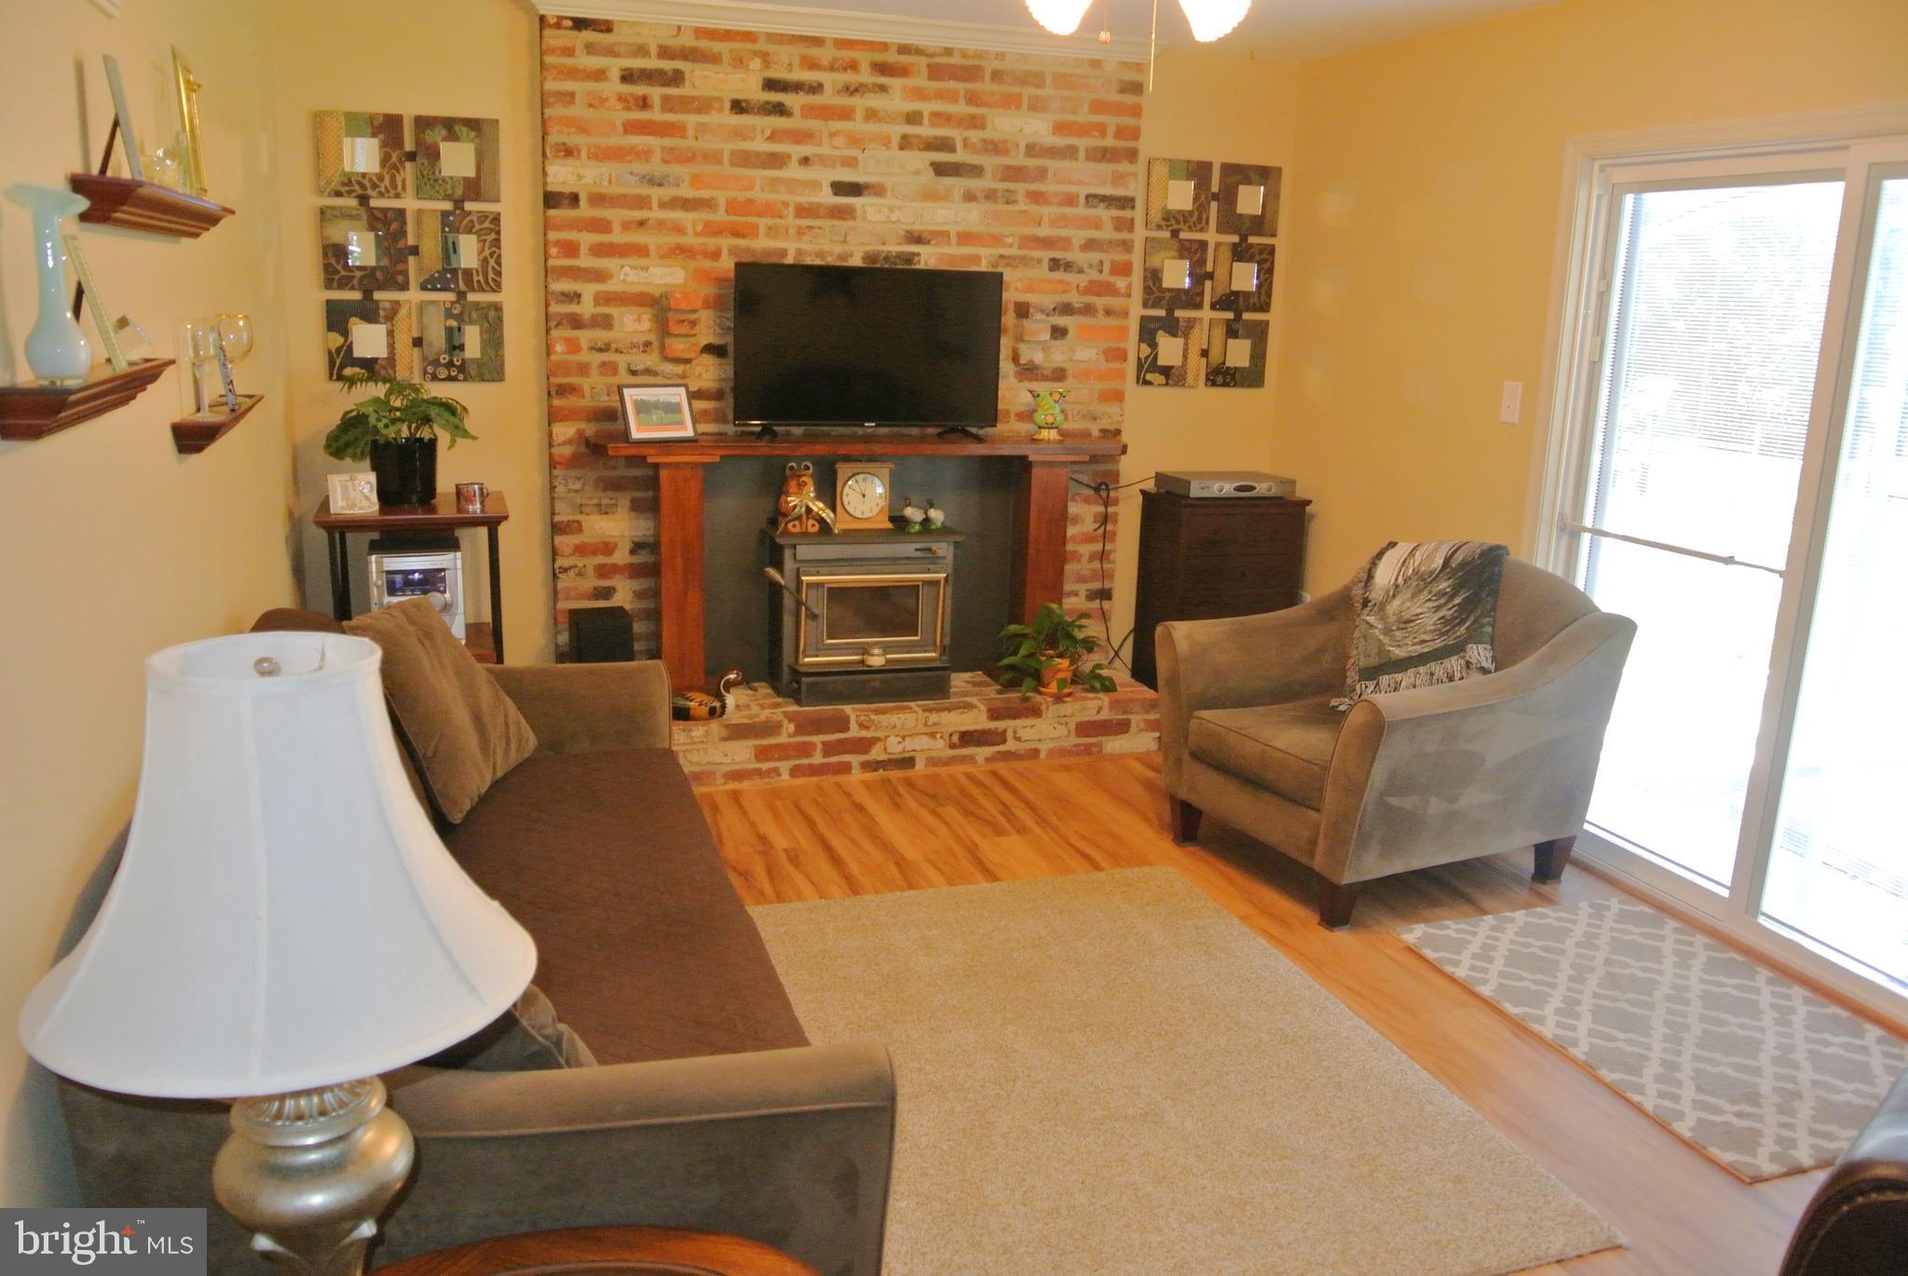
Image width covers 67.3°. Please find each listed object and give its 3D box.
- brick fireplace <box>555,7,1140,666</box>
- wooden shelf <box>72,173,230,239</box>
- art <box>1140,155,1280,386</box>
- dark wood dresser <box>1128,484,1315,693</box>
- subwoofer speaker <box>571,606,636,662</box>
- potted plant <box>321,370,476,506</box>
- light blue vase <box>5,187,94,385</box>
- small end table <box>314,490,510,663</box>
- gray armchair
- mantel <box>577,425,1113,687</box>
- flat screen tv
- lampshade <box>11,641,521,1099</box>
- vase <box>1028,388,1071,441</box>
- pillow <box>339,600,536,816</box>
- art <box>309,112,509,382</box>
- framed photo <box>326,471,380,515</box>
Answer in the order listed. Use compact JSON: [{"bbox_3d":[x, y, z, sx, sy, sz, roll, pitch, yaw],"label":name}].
[{"bbox_3d":[-0.375,-0.903,4.918,1.962,2.099,0.308,-3,14,-18],"label":"brick fireplace"},{"bbox_3d":[-1.514,-0.818,2.761,0.103,0.074,0.944,-3,14,-18],"label":"wooden shelf"},{"bbox_3d":[0.976,-1.372,5.454,0.552,0.830,0.035,-2,14,-17],"label":"art"},{"bbox_3d":[1.005,-0.128,5.470,0.530,0.841,0.362,-3,14,-18],"label":"dark wood dresser"},{"bbox_3d":[-1.133,0.062,4.617,0.168,0.270,0.230,-2,14,-17],"label":"subwoofer speaker"},{"bbox_3d":[-1.741,-0.629,4.505,0.450,0.410,0.420,-2,14,-17],"label":"potted plant"},{"bbox_3d":[-1.292,-0.505,2.050,0.105,0.280,0.105,-2,14,-17],"label":"light blue vase"},{"bbox_3d":[-1.714,-0.008,4.609,0.540,0.845,0.450,-2,14,-17],"label":"small end table"},{"bbox_3d":[1.201,0.201,4.028,0.932,0.878,0.910,-6,15,-27],"label":"gray armchair"},{"bbox_3d":[-0.283,-0.234,4.814,1.709,0.852,0.246,-3,14,-18],"label":"mantel"},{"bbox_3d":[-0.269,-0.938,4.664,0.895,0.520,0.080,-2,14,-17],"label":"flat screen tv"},{"bbox_3d":[-0.539,0.143,1.155,0.385,0.267,0.385,-3,14,-18],"label":"lampshade"},{"bbox_3d":[0.322,-0.765,4.873,0.145,0.168,0.135,2,13,0],"label":"vase"},{"bbox_3d":[-1.108,0.127,3.122,0.150,0.450,0.450,-30,8,9],"label":"pillow"},{"bbox_3d":[-1.707,-1.225,4.543,0.542,0.822,0.031,-3,14,-18],"label":"art"},{"bbox_3d":[-1.767,-0.432,4.223,0.132,0.118,0.035,-6,5,-29],"label":"framed photo"}]

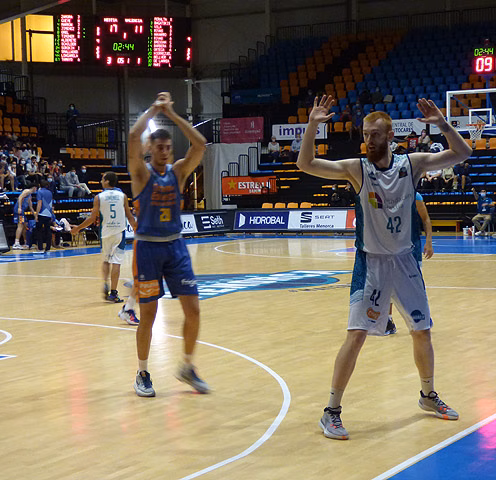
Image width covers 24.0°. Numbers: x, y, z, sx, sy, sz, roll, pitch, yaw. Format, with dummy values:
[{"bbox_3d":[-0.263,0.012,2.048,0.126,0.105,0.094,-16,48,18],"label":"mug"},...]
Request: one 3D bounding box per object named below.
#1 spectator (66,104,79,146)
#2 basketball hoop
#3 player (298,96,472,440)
[{"bbox_3d":[-7.232,-4.747,48.000,0.520,1.730,0.360,-2,3,-12],"label":"spectator"},{"bbox_3d":[5.983,-2.833,30.500,0.470,0.460,0.560,0,3,30],"label":"basketball hoop"},{"bbox_3d":[0.891,0.152,7.527,1.150,2.110,0.640,-2,3,-20],"label":"player"}]

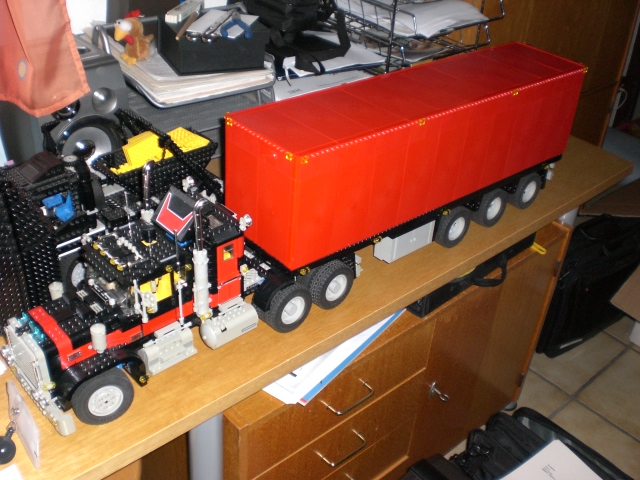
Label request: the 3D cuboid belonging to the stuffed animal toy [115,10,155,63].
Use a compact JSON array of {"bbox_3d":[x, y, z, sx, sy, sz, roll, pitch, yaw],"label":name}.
[{"bbox_3d":[-0.355,-0.387,1.342,0.078,0.094,0.057,-21,40,-35],"label":"stuffed animal toy"}]

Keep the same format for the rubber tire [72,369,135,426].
[{"bbox_3d":[-0.239,0.170,0.771,0.067,0.067,0.022,-19,39,-33],"label":"rubber tire"}]

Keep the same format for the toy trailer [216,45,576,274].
[{"bbox_3d":[0.160,-0.159,1.080,0.642,0.162,0.145,-23,41,-36],"label":"toy trailer"}]

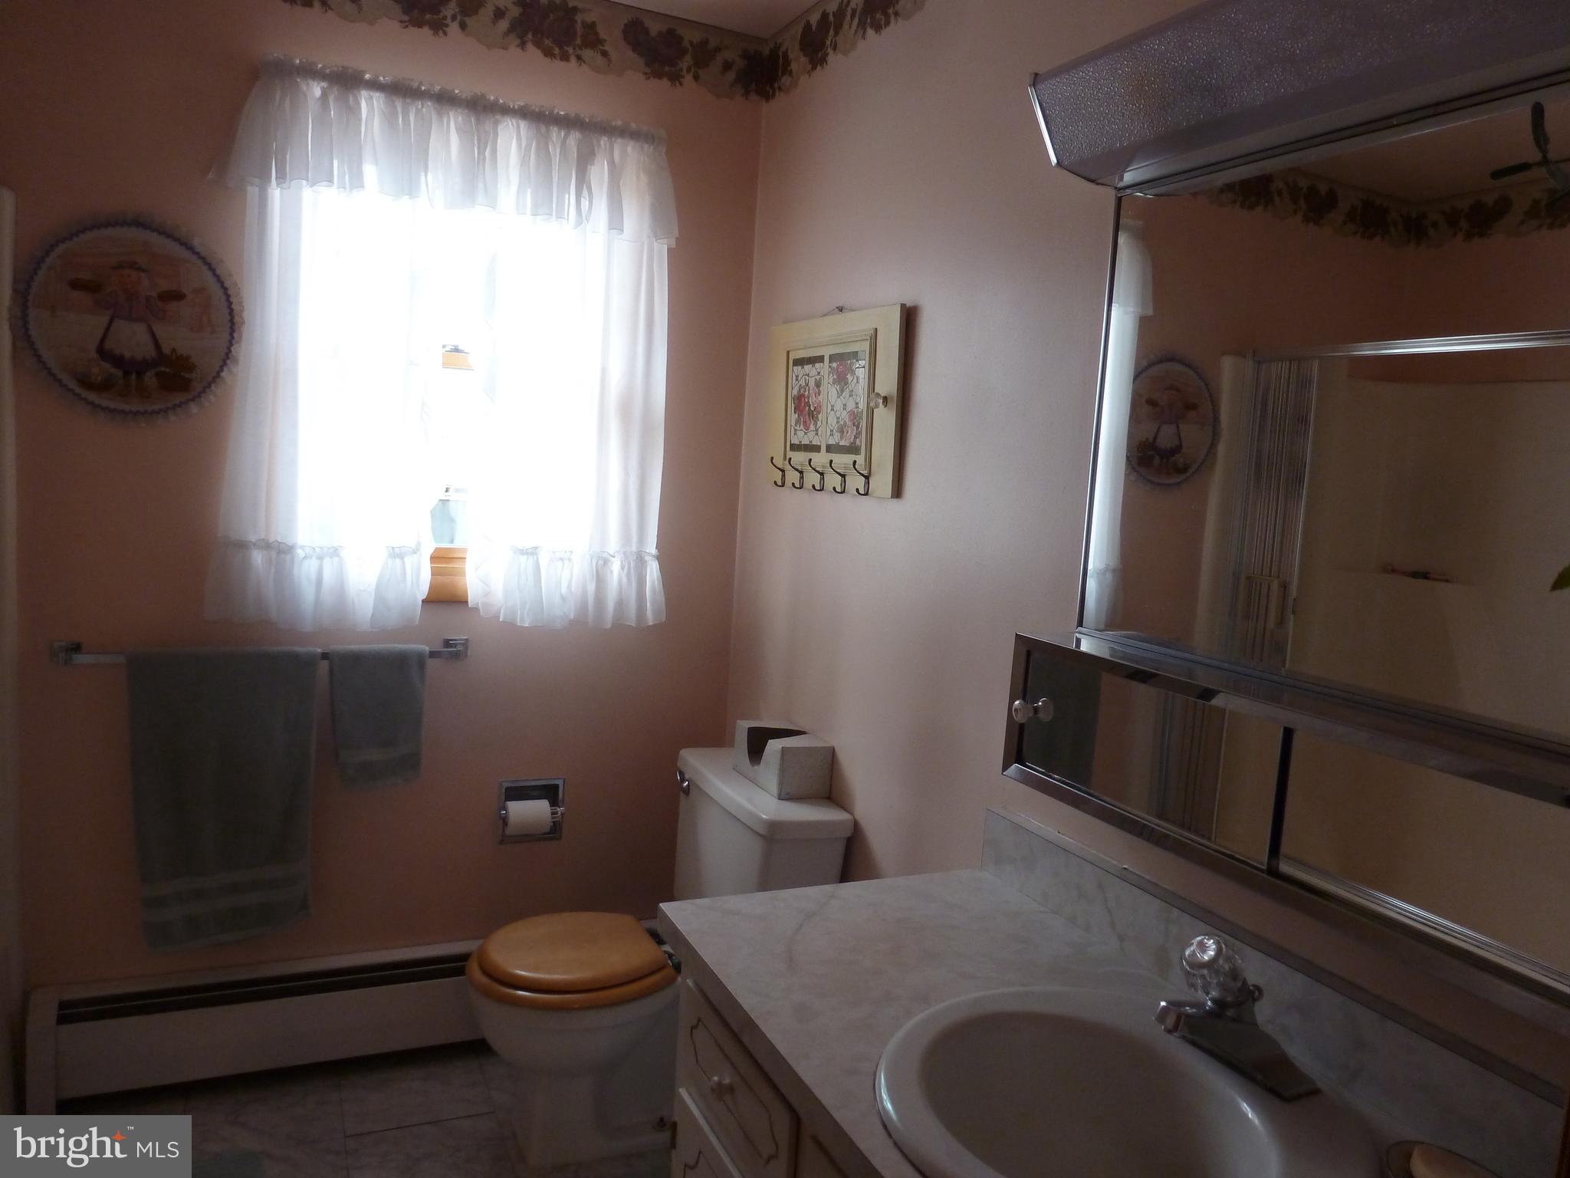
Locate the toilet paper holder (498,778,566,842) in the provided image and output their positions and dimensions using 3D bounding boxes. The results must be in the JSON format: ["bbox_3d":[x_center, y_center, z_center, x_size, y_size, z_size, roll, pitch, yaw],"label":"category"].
[{"bbox_3d":[-0.605,0.537,2.617,0.157,0.159,0.090,1,7,-25],"label":"toilet paper holder"}]

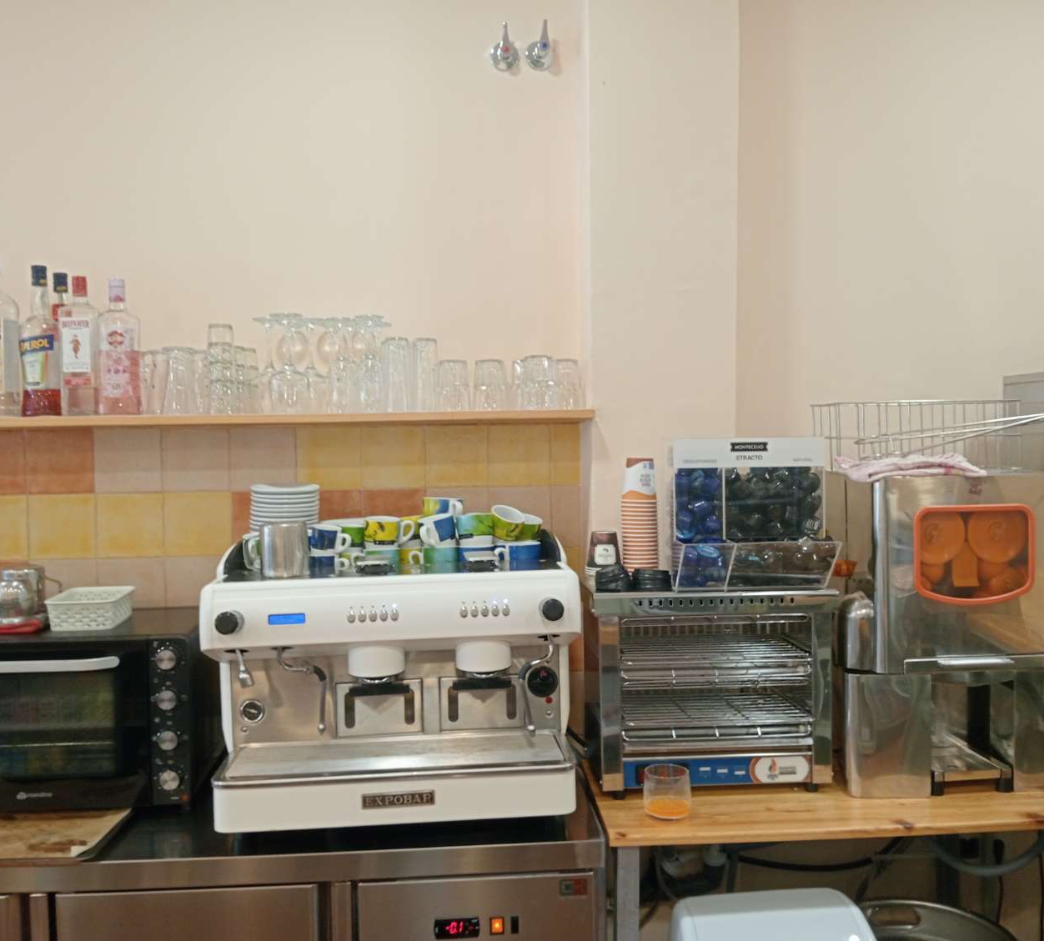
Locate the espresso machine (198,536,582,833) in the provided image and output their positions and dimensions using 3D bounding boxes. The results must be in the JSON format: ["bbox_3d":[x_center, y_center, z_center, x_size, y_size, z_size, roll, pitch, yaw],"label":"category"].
[{"bbox_3d":[-0.255,0.399,2.067,0.680,0.502,0.550,-1,4,-7],"label":"espresso machine"}]

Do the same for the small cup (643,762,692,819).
[{"bbox_3d":[0.277,0.614,1.937,0.091,0.083,0.091,-1,4,0],"label":"small cup"}]

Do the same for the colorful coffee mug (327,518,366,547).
[{"bbox_3d":[-0.344,0.133,2.020,0.085,0.057,0.072,-1,2,-9],"label":"colorful coffee mug"}]

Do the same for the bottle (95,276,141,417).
[{"bbox_3d":[-0.882,-0.270,2.216,0.079,0.295,0.065,-1,4,-6],"label":"bottle"}]

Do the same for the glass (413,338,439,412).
[{"bbox_3d":[-0.220,-0.218,2.310,0.058,0.167,0.058,-1,4,-6],"label":"glass"}]

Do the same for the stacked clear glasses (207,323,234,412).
[{"bbox_3d":[-0.670,-0.225,2.252,0.061,0.201,0.061,-1,4,-6],"label":"stacked clear glasses"}]

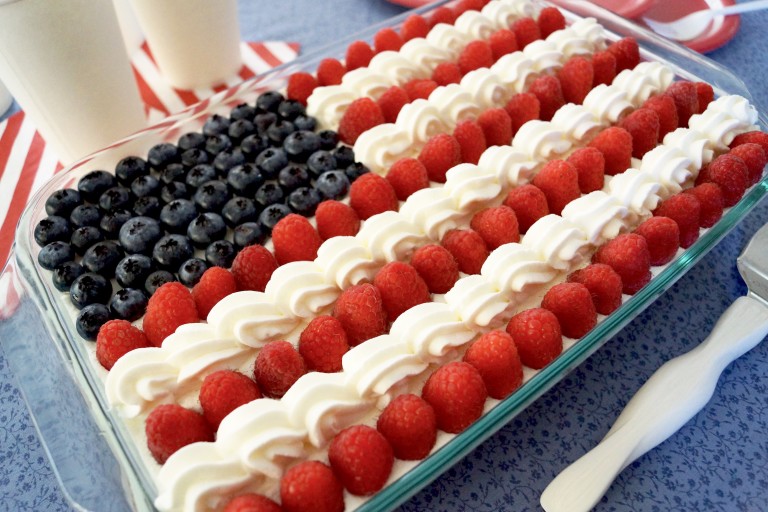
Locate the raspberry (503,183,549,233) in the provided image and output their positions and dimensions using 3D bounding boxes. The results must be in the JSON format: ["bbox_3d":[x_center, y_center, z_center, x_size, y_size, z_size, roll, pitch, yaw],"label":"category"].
[{"bbox_3d":[0.061,-0.022,0.248,0.019,0.020,0.019,12,55,13],"label":"raspberry"}]

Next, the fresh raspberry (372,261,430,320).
[{"bbox_3d":[0.007,0.015,0.229,0.022,0.025,0.022,-3,53,4],"label":"fresh raspberry"}]

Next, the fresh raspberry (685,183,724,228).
[{"bbox_3d":[0.138,-0.021,0.248,0.017,0.021,0.017,-32,57,-18],"label":"fresh raspberry"}]

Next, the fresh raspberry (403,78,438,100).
[{"bbox_3d":[0.019,-0.084,0.305,0.018,0.018,0.018,-1,52,2],"label":"fresh raspberry"}]

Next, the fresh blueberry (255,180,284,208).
[{"bbox_3d":[-0.056,-0.031,0.280,0.013,0.011,0.013,-1,54,1],"label":"fresh blueberry"}]

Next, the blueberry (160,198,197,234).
[{"bbox_3d":[-0.098,-0.019,0.275,0.016,0.014,0.016,-3,53,4],"label":"blueberry"}]

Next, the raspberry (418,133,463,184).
[{"bbox_3d":[0.027,-0.048,0.280,0.021,0.024,0.021,-2,52,3],"label":"raspberry"}]

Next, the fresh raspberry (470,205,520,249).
[{"bbox_3d":[0.050,-0.012,0.256,0.021,0.021,0.021,-1,54,1],"label":"fresh raspberry"}]

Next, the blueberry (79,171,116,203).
[{"bbox_3d":[-0.143,-0.035,0.288,0.017,0.014,0.017,-32,56,-18],"label":"blueberry"}]

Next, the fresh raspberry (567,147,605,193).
[{"bbox_3d":[0.098,-0.043,0.279,0.018,0.021,0.018,-2,53,3],"label":"fresh raspberry"}]

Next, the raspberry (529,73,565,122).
[{"bbox_3d":[0.088,-0.087,0.311,0.018,0.022,0.018,-2,53,3],"label":"raspberry"}]

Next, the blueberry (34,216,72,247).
[{"bbox_3d":[-0.158,-0.011,0.275,0.016,0.014,0.016,-32,57,-18],"label":"blueberry"}]

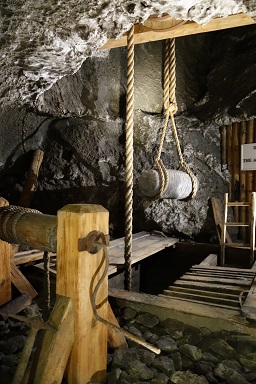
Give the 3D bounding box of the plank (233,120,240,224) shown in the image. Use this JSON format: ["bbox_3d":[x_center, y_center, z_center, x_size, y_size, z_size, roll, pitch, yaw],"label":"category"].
[{"bbox_3d":[1.962,-0.262,5.400,0.120,2.000,0.130,1,0,-43],"label":"plank"}]

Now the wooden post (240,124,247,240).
[{"bbox_3d":[2.055,-0.186,5.300,0.120,2.250,0.120,1,0,-43],"label":"wooden post"}]

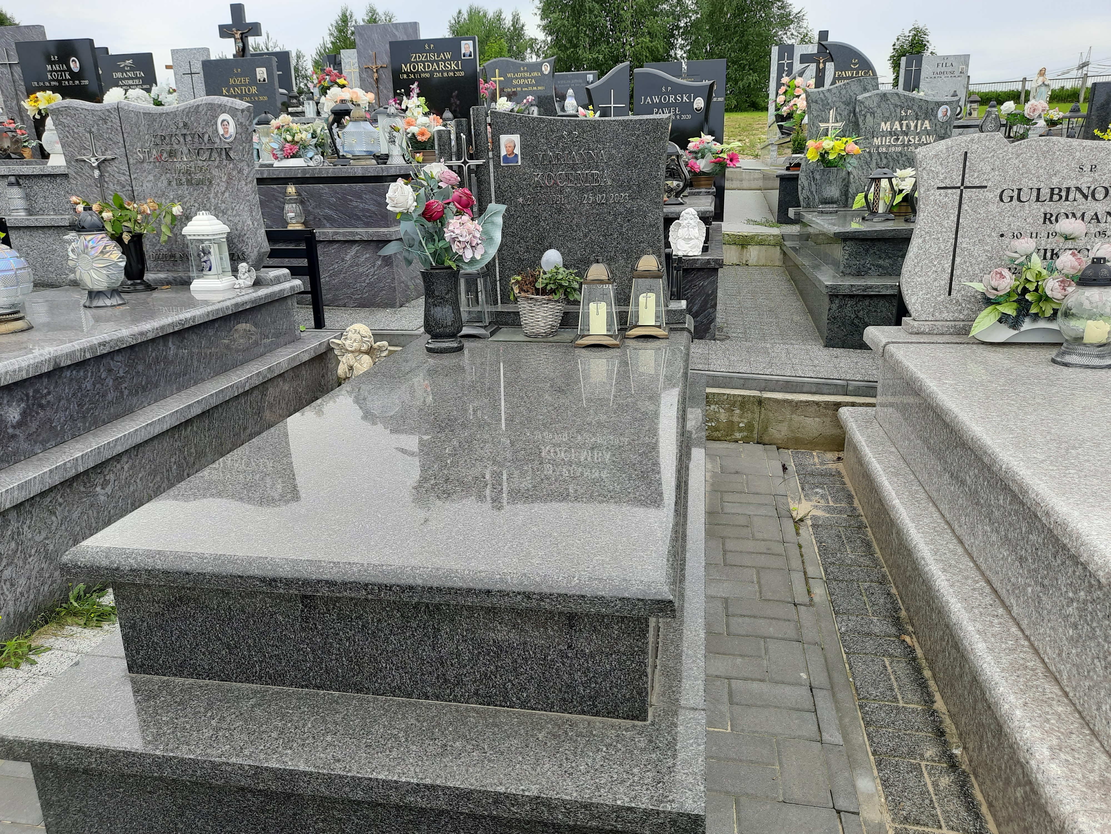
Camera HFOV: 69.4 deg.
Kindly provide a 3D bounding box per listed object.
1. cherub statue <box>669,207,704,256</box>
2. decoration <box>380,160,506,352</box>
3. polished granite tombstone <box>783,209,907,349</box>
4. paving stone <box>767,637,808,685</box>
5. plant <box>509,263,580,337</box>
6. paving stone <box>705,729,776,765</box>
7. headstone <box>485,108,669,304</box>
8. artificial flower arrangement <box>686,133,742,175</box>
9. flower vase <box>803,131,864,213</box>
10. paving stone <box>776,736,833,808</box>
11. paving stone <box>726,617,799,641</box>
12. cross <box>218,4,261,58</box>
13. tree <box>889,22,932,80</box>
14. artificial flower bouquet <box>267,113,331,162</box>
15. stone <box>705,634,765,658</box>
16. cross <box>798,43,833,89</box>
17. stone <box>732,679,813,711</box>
[{"bbox_3d":[0.718,-1.015,4.394,0.195,0.250,0.145,2,18,10],"label":"cherub statue"},{"bbox_3d":[-0.394,-0.570,2.883,0.440,0.660,0.350,2,17,10],"label":"decoration"},{"bbox_3d":[2.140,-0.952,5.040,1.170,0.570,2.210,2,18,10],"label":"polished granite tombstone"},{"bbox_3d":[0.618,0.682,2.155,0.100,0.060,0.200,2,19,10],"label":"paving stone"},{"bbox_3d":[-0.039,-0.480,3.310,0.270,0.275,0.250,2,18,10],"label":"plant"},{"bbox_3d":[0.409,0.786,1.852,0.190,0.060,0.100,2,19,10],"label":"paving stone"},{"bbox_3d":[0.117,-0.895,3.500,0.765,0.815,0.090,2,17,10],"label":"headstone"},{"bbox_3d":[1.162,-1.923,5.886,0.410,0.300,0.330,2,18,10],"label":"artificial flower arrangement"},{"bbox_3d":[1.912,-1.692,5.534,0.390,0.540,0.320,2,17,10],"label":"flower vase"},{"bbox_3d":[0.528,0.781,1.715,0.100,0.060,0.200,2,18,10],"label":"paving stone"},{"bbox_3d":[0.594,0.633,2.304,0.200,0.060,0.100,2,19,10],"label":"paving stone"},{"bbox_3d":[-2.797,-3.401,7.110,0.365,0.480,0.075,2,18,10],"label":"cross"},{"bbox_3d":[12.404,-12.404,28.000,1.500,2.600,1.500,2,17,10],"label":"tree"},{"bbox_3d":[-1.610,-1.746,5.020,0.340,0.280,0.240,2,18,10],"label":"artificial flower bouquet"},{"bbox_3d":[0.480,0.660,2.227,0.190,0.060,0.100,2,19,10],"label":"stone"},{"bbox_3d":[2.781,-3.729,8.500,0.420,0.620,0.080,2,17,10],"label":"cross"},{"bbox_3d":[0.541,0.727,2.023,0.200,0.060,0.100,2,19,10],"label":"stone"}]

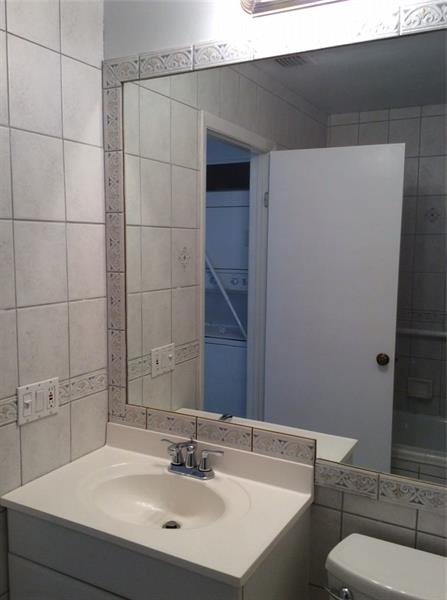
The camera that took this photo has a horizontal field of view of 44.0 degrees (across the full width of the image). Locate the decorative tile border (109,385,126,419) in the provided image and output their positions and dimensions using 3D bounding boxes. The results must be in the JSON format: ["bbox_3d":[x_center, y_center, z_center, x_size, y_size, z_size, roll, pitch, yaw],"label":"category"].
[{"bbox_3d":[-0.371,0.360,1.964,0.074,0.109,0.010,4,8,29],"label":"decorative tile border"}]

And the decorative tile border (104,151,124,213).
[{"bbox_3d":[-0.367,-0.400,1.875,0.074,0.201,0.010,4,8,29],"label":"decorative tile border"}]

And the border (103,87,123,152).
[{"bbox_3d":[-0.365,-0.602,1.851,0.074,0.201,0.010,4,8,29],"label":"border"}]

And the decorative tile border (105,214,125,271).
[{"bbox_3d":[-0.368,-0.198,1.899,0.074,0.201,0.010,4,8,29],"label":"decorative tile border"}]

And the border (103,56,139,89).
[{"bbox_3d":[-0.332,-0.744,1.816,0.150,0.087,0.010,4,8,29],"label":"border"}]

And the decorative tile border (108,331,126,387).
[{"bbox_3d":[-0.370,0.205,1.946,0.074,0.201,0.010,4,8,29],"label":"decorative tile border"}]

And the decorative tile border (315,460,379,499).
[{"bbox_3d":[0.352,0.511,1.576,0.183,0.077,0.010,4,8,29],"label":"decorative tile border"}]

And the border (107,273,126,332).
[{"bbox_3d":[-0.369,0.003,1.922,0.074,0.201,0.010,4,8,29],"label":"border"}]

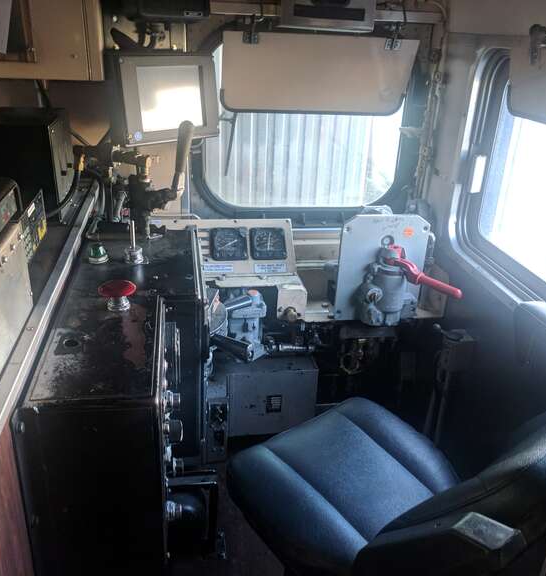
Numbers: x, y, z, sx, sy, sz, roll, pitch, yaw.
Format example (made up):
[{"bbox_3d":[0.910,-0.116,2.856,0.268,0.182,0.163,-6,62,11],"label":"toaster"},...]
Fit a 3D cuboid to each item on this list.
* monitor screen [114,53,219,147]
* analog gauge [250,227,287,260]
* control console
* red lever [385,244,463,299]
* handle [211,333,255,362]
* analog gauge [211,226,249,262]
[{"bbox_3d":[-0.316,-0.555,1.694,0.318,0.238,0.070,-19,26,-39],"label":"monitor screen"},{"bbox_3d":[-0.015,-0.135,1.817,0.109,0.030,0.107,-1,69,-9],"label":"analog gauge"},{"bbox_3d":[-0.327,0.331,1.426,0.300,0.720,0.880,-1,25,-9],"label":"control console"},{"bbox_3d":[0.448,-0.051,1.719,0.048,0.055,0.265,-19,45,-39],"label":"red lever"},{"bbox_3d":[-0.118,0.171,1.660,0.130,0.040,0.040,28,33,23],"label":"handle"},{"bbox_3d":[-0.135,-0.134,1.797,0.109,0.030,0.107,-1,69,-9],"label":"analog gauge"}]

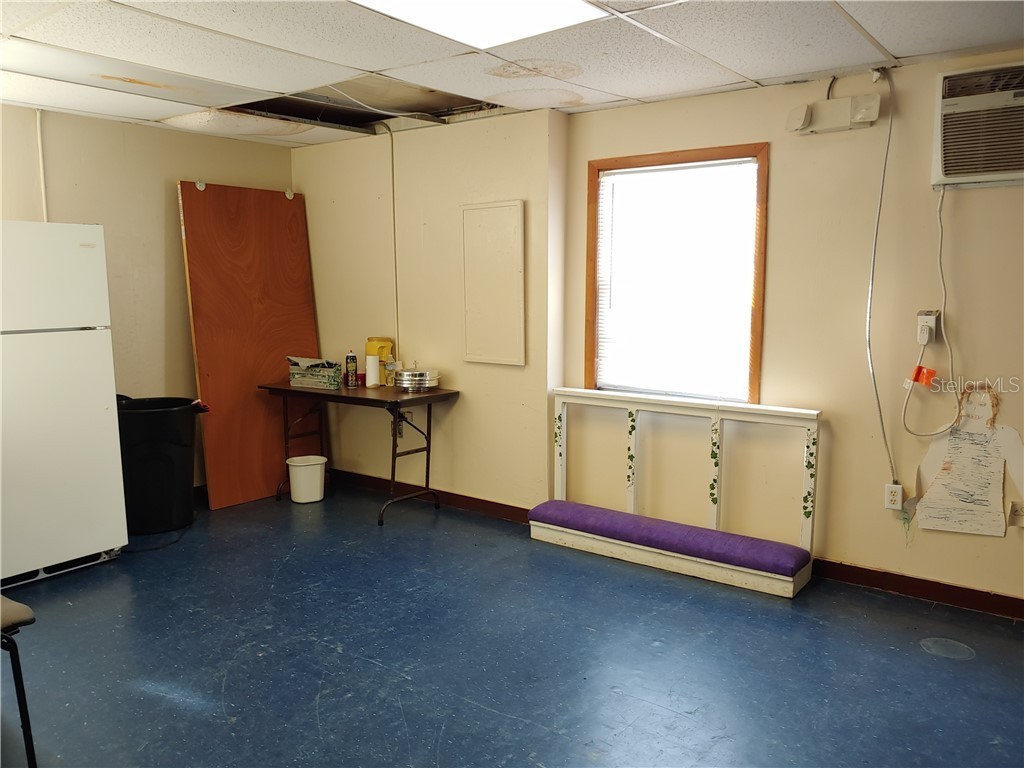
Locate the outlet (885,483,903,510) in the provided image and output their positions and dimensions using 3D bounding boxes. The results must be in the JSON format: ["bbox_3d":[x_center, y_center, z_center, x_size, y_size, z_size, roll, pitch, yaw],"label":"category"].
[{"bbox_3d":[1.749,0.520,3.390,0.071,0.116,0.020,6,11,35],"label":"outlet"}]

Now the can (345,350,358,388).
[{"bbox_3d":[-1.040,-0.094,4.784,0.068,0.236,0.068,-2,9,-12],"label":"can"}]

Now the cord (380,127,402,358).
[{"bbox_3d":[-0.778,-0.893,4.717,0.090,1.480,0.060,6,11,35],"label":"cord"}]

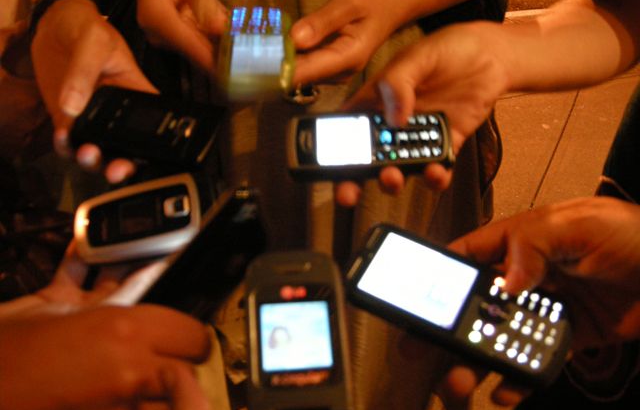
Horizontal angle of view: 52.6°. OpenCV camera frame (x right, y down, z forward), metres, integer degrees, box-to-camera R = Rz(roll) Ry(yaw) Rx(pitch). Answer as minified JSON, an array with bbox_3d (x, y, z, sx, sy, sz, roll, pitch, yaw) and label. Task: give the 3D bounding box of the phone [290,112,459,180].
[{"bbox_3d":[0.034,-0.041,0.437,0.105,0.018,0.044,-3,60,1],"label":"phone"}]

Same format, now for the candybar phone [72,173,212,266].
[{"bbox_3d":[-0.139,0.011,0.499,0.090,0.019,0.046,-13,53,-5],"label":"candybar phone"}]

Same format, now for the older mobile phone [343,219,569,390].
[{"bbox_3d":[0.071,0.050,0.341,0.110,0.015,0.048,23,57,12],"label":"older mobile phone"}]

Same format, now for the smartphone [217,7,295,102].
[{"bbox_3d":[-0.046,-0.112,0.473,0.047,0.015,0.103,-1,51,-3],"label":"smartphone"}]

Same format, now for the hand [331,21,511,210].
[{"bbox_3d":[0.072,-0.064,0.452,0.085,0.065,0.130,36,67,21],"label":"hand"}]

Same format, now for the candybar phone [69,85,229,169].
[{"bbox_3d":[-0.123,-0.056,0.470,0.098,0.017,0.048,11,61,11],"label":"candybar phone"}]

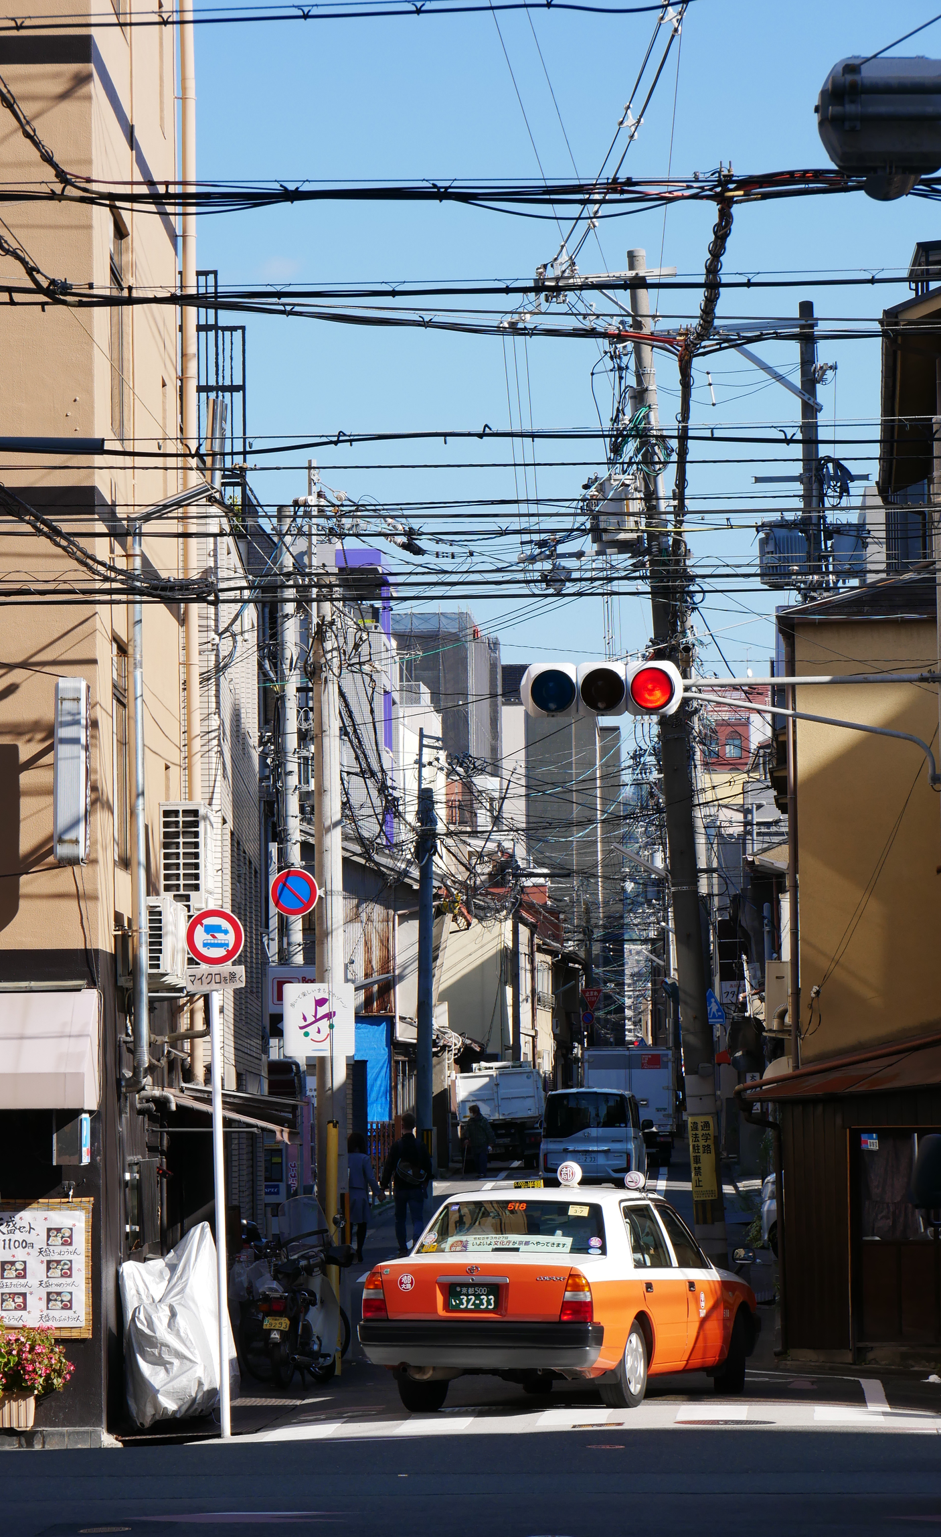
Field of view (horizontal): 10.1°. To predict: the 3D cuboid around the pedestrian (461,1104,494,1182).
[{"bbox_3d":[0.158,7.543,108.000,0.480,1.550,0.520,1,-4,-35],"label":"pedestrian"}]

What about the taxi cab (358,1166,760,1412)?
[{"bbox_3d":[0.682,3.580,37.047,1.720,1.620,4.620,-2,-3,17],"label":"taxi cab"}]

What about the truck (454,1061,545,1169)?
[{"bbox_3d":[0.635,7.657,117.400,1.800,2.300,4.800,-4,-3,3],"label":"truck"}]

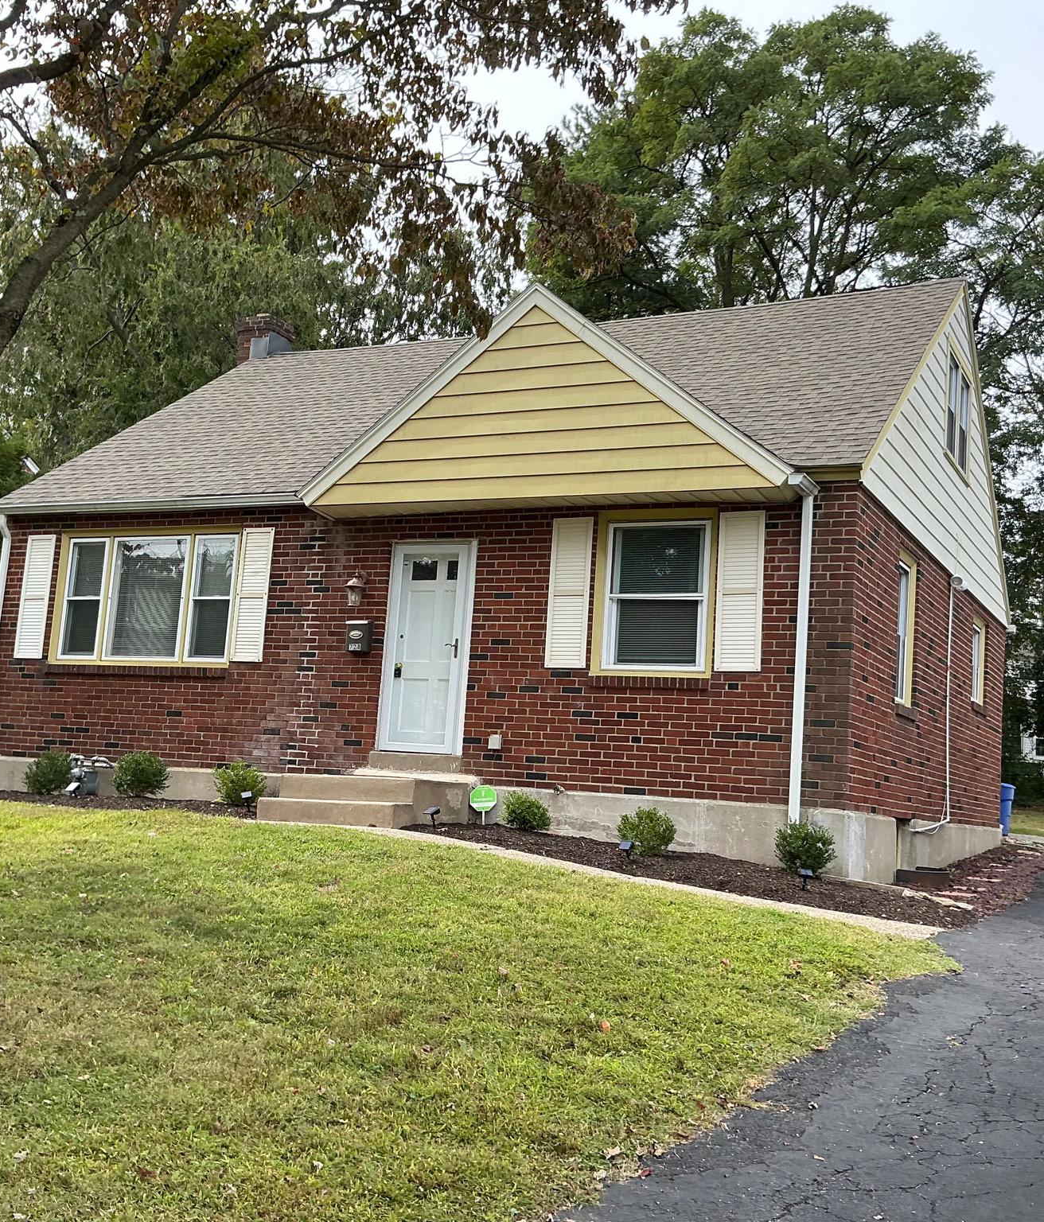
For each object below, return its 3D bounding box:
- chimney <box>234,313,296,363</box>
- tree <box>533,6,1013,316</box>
[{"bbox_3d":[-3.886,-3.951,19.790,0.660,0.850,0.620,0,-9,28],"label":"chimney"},{"bbox_3d":[5.114,-4.571,28.745,11.000,18.510,11.000,0,-9,28],"label":"tree"}]

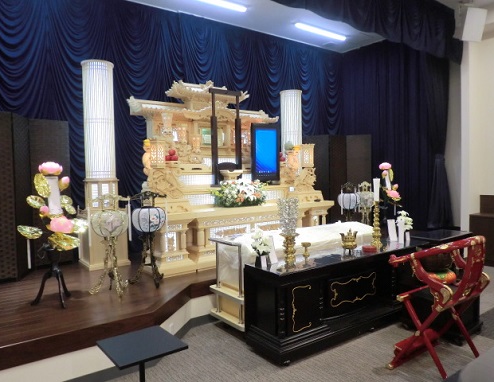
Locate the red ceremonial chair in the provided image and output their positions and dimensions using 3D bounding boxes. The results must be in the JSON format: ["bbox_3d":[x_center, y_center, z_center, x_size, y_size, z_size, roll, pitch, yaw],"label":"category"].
[{"bbox_3d":[1.510,0.847,2.943,0.690,0.980,0.540,-3,4,-40],"label":"red ceremonial chair"}]

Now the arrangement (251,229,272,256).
[{"bbox_3d":[0.138,0.408,3.155,0.165,0.235,0.165,-3,3,-35],"label":"arrangement"}]

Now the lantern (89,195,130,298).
[{"bbox_3d":[-1.289,0.494,3.607,0.380,0.920,0.370,-3,3,-35],"label":"lantern"}]

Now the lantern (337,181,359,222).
[{"bbox_3d":[1.504,0.352,5.681,0.370,0.930,0.360,-3,3,-35],"label":"lantern"}]

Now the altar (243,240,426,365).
[{"bbox_3d":[0.946,0.956,3.713,2.020,0.700,0.520,-3,3,-35],"label":"altar"}]

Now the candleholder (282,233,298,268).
[{"bbox_3d":[0.379,0.495,3.253,0.135,0.290,0.135,-1,3,0],"label":"candleholder"}]

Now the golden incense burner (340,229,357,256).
[{"bbox_3d":[0.998,0.477,3.723,0.160,0.255,0.155,-3,3,-35],"label":"golden incense burner"}]

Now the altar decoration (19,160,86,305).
[{"bbox_3d":[-1.685,0.362,3.327,0.520,1.220,0.500,-3,3,-35],"label":"altar decoration"}]

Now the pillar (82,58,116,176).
[{"bbox_3d":[-1.793,-0.819,4.652,0.370,1.420,0.370,-3,3,-35],"label":"pillar"}]

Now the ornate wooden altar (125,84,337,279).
[{"bbox_3d":[-0.195,-0.330,5.207,2.680,2.380,1.360,-3,3,-35],"label":"ornate wooden altar"}]

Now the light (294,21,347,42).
[{"bbox_3d":[1.296,-2.684,6.570,1.260,0.090,0.110,-3,3,-35],"label":"light"}]

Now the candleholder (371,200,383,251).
[{"bbox_3d":[1.340,0.345,3.937,0.120,0.490,0.120,-3,3,-35],"label":"candleholder"}]

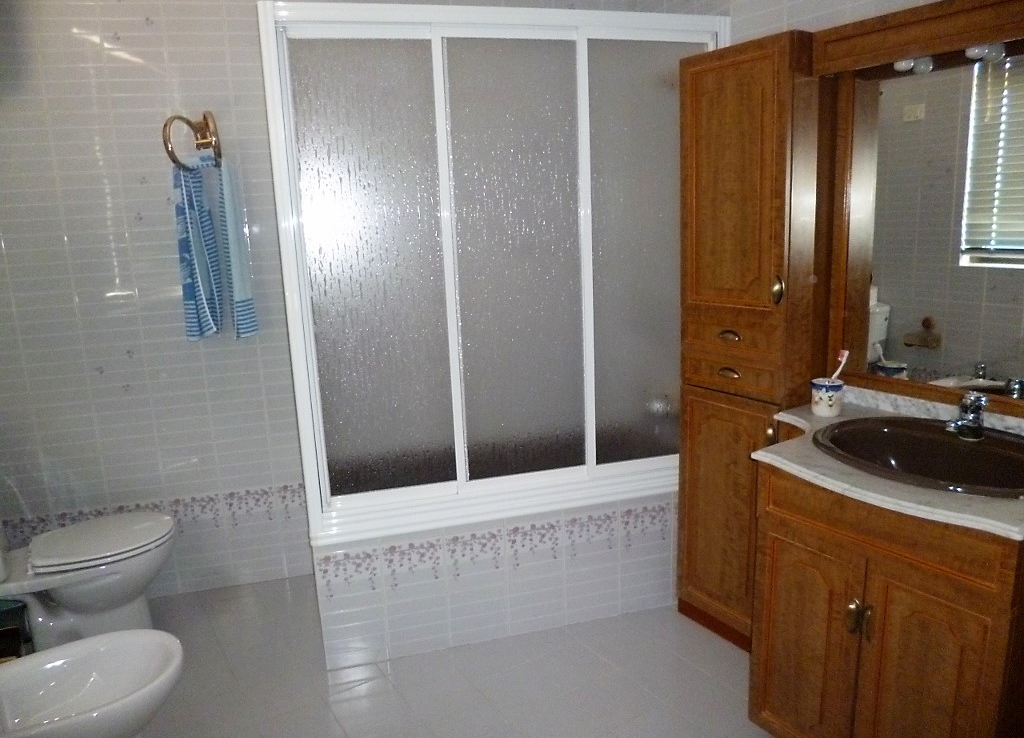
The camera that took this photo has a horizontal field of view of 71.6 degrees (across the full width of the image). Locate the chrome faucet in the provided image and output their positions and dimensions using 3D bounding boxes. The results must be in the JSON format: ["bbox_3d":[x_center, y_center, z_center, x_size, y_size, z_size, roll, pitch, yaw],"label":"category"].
[{"bbox_3d":[1.100,0.116,1.713,0.130,0.112,0.062,-10,14,-33],"label":"chrome faucet"}]

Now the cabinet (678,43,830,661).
[{"bbox_3d":[0.754,-0.025,2.239,0.234,1.833,0.381,-10,14,-33],"label":"cabinet"}]

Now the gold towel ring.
[{"bbox_3d":[-1.113,-0.793,2.465,0.168,0.180,0.100,-5,12,-13],"label":"gold towel ring"}]

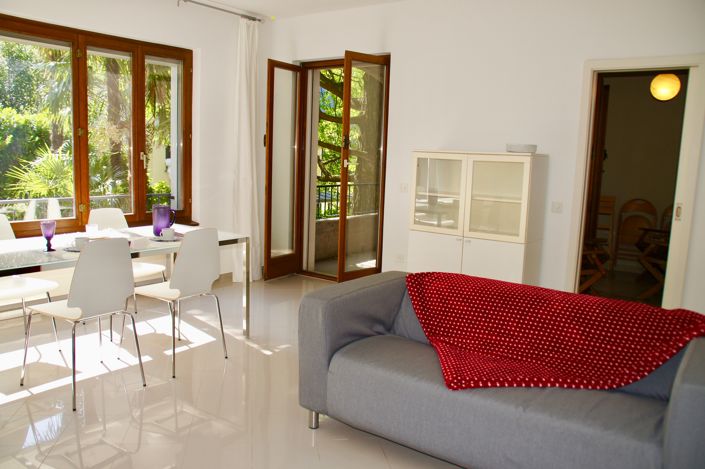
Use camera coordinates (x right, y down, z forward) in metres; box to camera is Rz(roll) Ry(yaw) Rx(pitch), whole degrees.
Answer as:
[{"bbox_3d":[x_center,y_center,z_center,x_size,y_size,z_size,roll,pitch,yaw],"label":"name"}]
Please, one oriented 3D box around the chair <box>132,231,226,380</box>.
[{"bbox_3d":[-1.152,0.376,3.408,0.550,0.875,0.480,7,10,33],"label":"chair"}]

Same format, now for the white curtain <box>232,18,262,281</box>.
[{"bbox_3d":[-1.049,-0.772,5.279,0.130,2.570,0.350,7,10,33],"label":"white curtain"}]

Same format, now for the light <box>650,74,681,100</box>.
[{"bbox_3d":[3.059,-1.456,5.158,0.270,0.280,0.270,7,10,33],"label":"light"}]

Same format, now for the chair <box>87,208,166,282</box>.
[{"bbox_3d":[-1.736,0.267,4.025,0.550,0.875,0.480,8,10,37],"label":"chair"}]

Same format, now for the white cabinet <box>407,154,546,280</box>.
[{"bbox_3d":[1.003,0.044,4.393,0.985,1.400,0.450,7,10,33],"label":"white cabinet"}]

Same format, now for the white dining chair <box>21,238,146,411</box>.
[{"bbox_3d":[-1.508,0.428,2.964,0.550,0.875,0.480,8,10,35],"label":"white dining chair"}]

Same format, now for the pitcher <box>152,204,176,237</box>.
[{"bbox_3d":[-1.338,-0.099,3.755,0.165,0.215,0.125,2,8,0],"label":"pitcher"}]

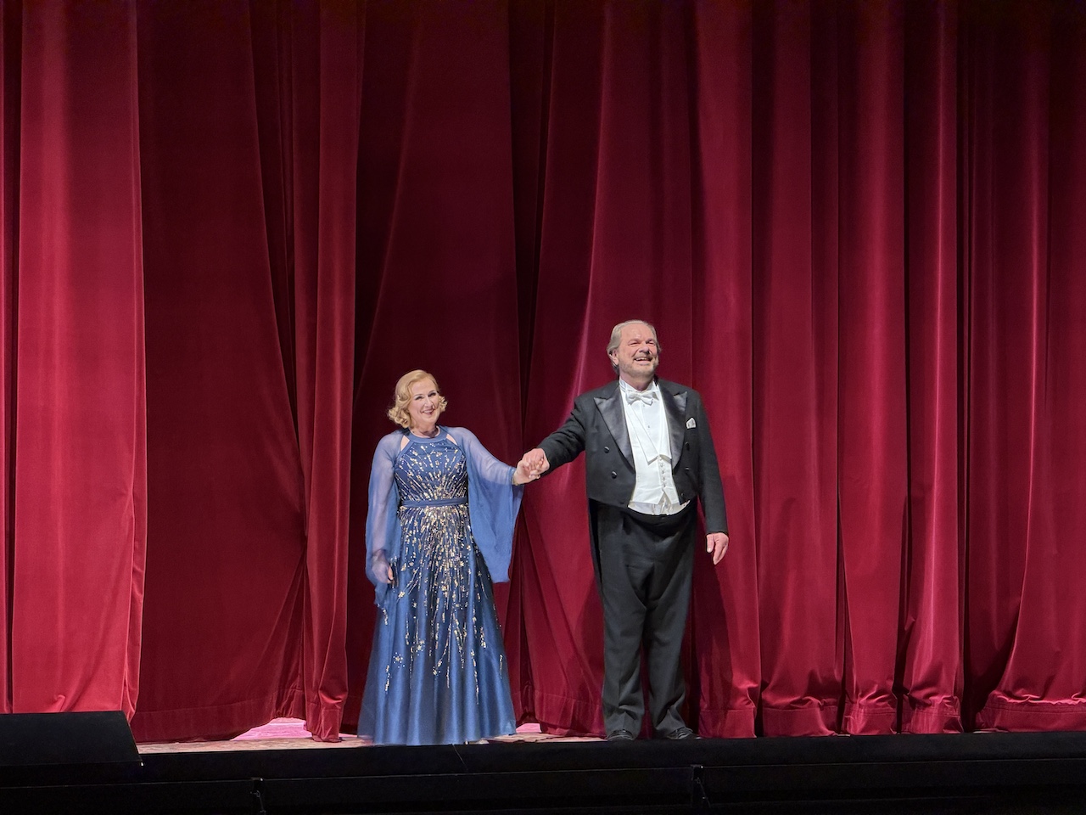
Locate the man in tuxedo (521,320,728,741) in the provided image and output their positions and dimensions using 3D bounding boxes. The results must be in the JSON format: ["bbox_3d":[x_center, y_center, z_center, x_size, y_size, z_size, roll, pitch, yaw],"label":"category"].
[{"bbox_3d":[0.365,0.549,14.000,0.900,1.870,0.480,-1,-2,-14],"label":"man in tuxedo"}]

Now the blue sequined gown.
[{"bbox_3d":[-0.458,0.794,13.950,0.700,1.400,0.570,-1,-2,-8],"label":"blue sequined gown"}]

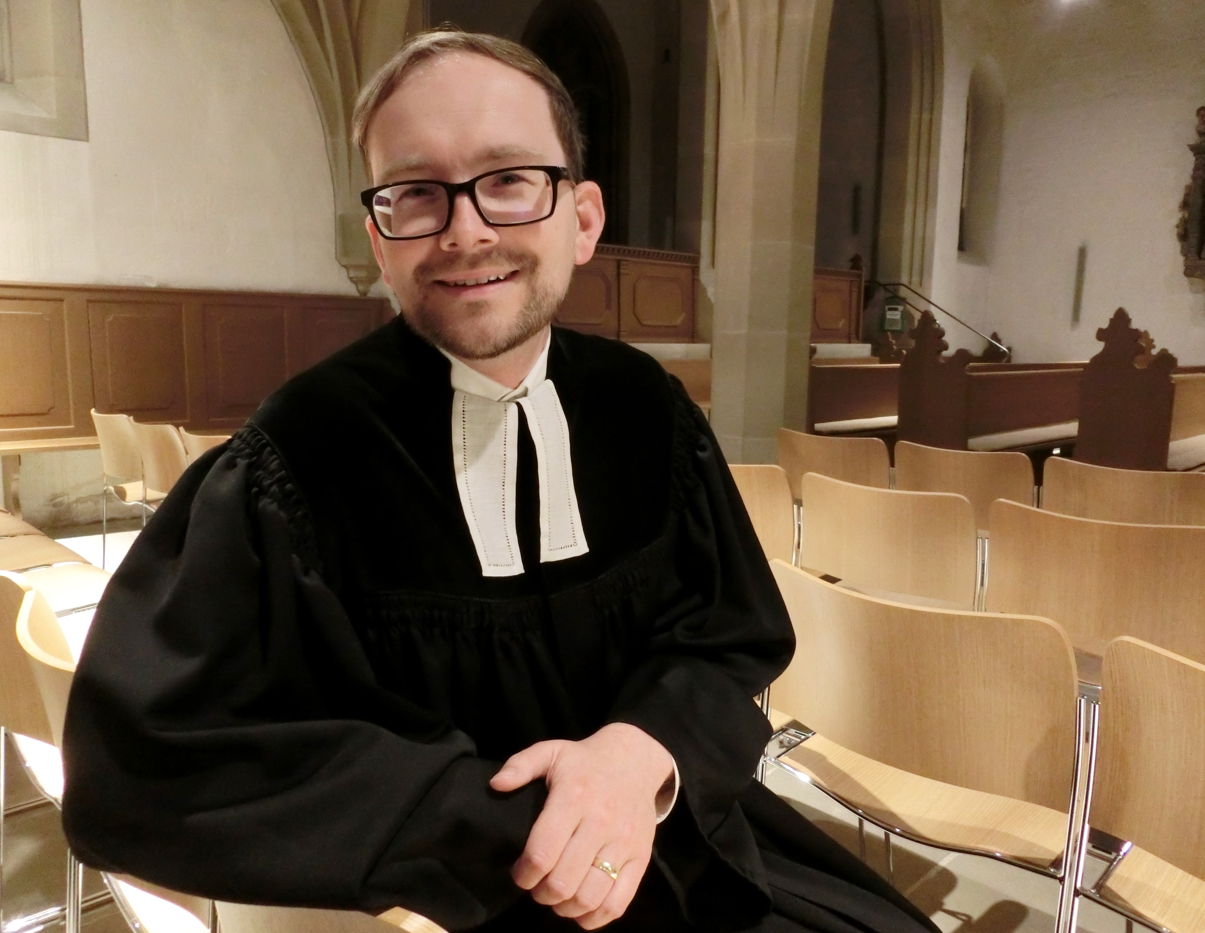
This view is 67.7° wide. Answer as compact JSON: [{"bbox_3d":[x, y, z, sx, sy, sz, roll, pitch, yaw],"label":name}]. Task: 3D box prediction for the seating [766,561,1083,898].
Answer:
[{"bbox_3d":[0.580,0.559,1.509,0.500,0.821,0.600,9,12,44],"label":"seating"}]

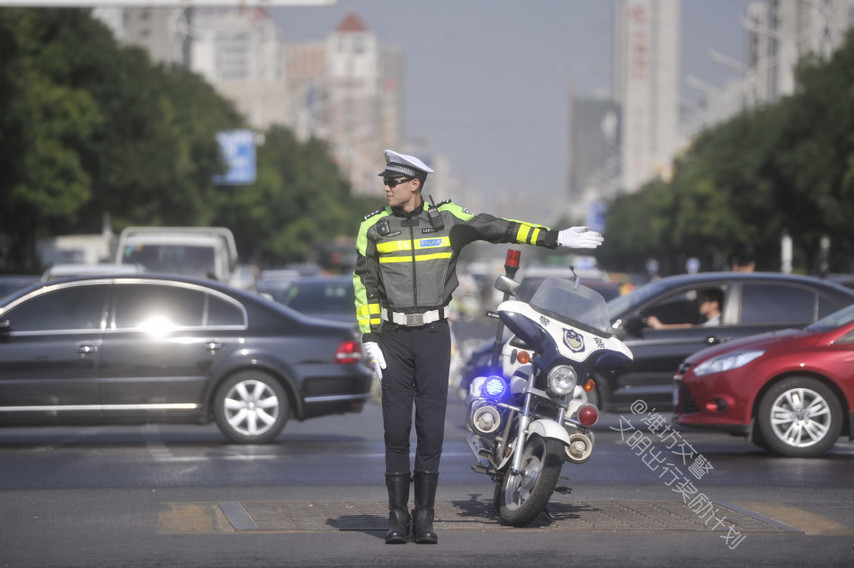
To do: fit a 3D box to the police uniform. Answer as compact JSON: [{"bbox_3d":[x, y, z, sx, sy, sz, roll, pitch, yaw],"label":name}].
[{"bbox_3d":[0.167,0.308,23.000,1.050,1.900,0.380,0,0,5],"label":"police uniform"}]

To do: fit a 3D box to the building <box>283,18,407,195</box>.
[{"bbox_3d":[-22.300,-34.400,1300.000,32.000,78.000,30.000,0,0,0],"label":"building"}]

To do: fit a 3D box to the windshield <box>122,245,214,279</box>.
[{"bbox_3d":[-3.980,-0.250,73.000,1.500,0.680,0.300,0,0,1],"label":"windshield"}]

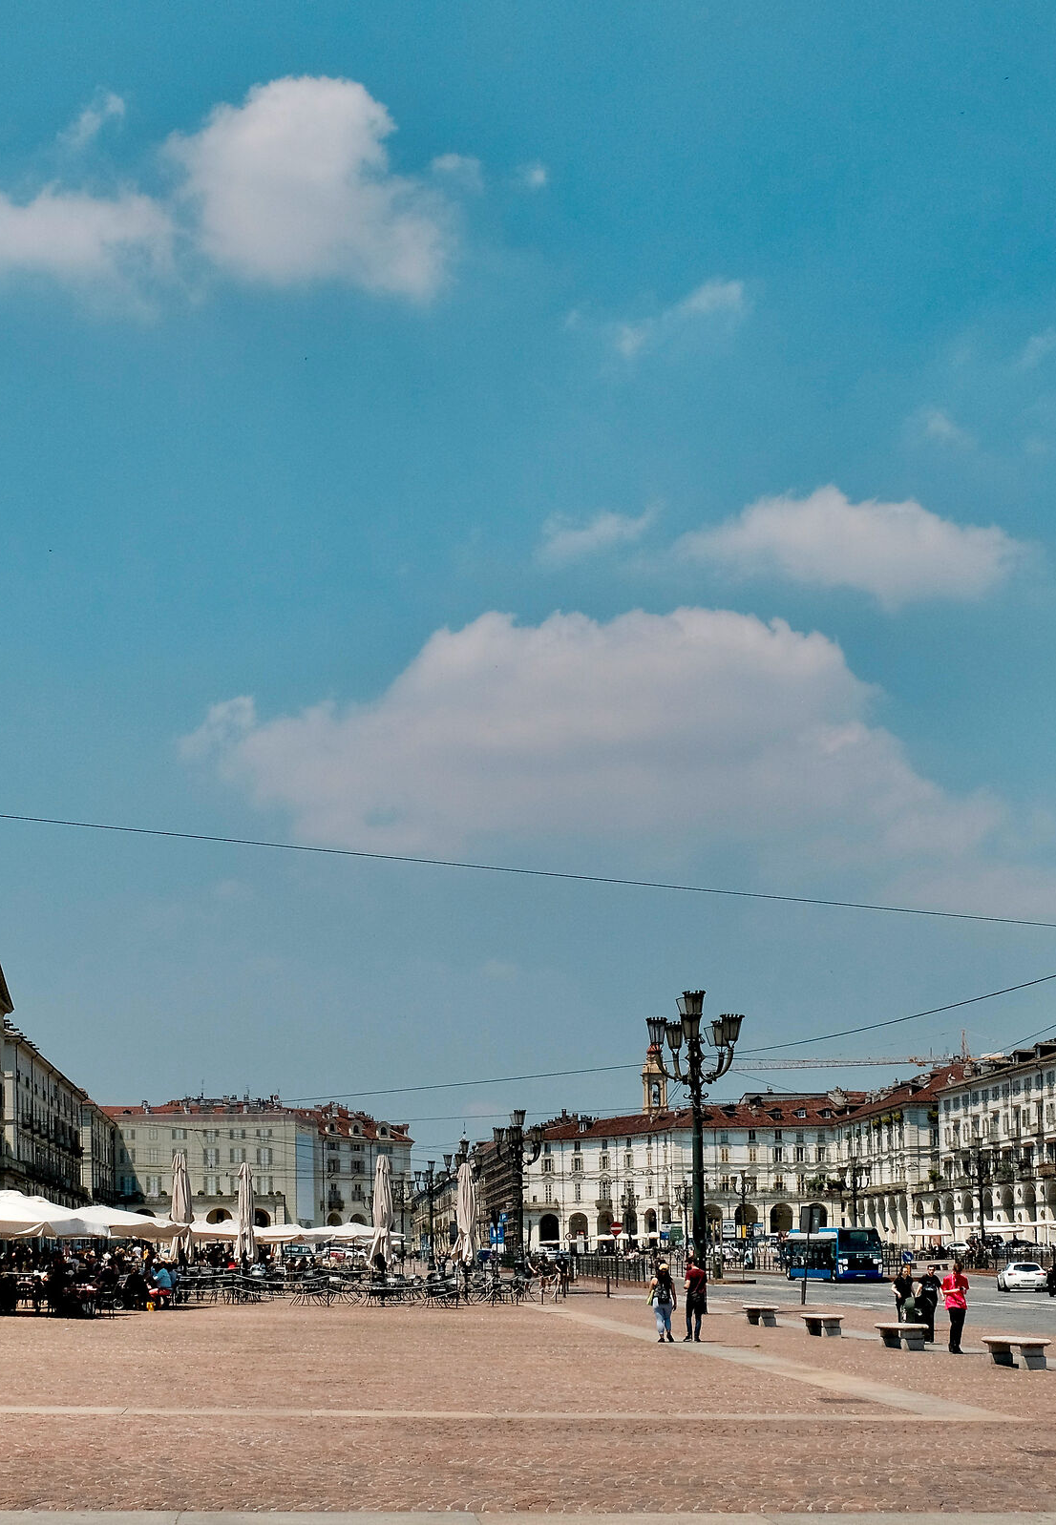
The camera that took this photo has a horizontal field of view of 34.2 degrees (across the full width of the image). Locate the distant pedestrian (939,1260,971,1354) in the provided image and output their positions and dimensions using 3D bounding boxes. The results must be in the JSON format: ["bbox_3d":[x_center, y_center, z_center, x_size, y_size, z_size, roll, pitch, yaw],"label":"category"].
[{"bbox_3d":[7.725,9.852,31.145,0.520,1.700,0.360,0,-15,0],"label":"distant pedestrian"}]

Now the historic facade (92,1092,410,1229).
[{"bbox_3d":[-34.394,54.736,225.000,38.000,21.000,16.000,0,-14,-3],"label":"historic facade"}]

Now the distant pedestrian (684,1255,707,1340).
[{"bbox_3d":[3.443,11.028,35.331,0.500,1.710,0.360,4,-15,-14],"label":"distant pedestrian"}]

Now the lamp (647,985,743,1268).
[{"bbox_3d":[5.079,11.910,52.776,2.880,9.600,2.880,-2,-14,5],"label":"lamp"}]

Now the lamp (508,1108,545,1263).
[{"bbox_3d":[-0.491,25.495,101.719,2.880,9.600,2.880,0,-14,0],"label":"lamp"}]

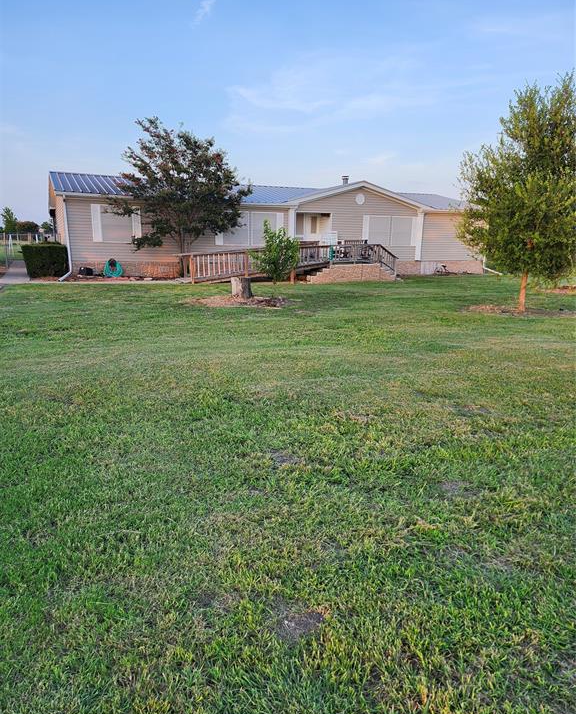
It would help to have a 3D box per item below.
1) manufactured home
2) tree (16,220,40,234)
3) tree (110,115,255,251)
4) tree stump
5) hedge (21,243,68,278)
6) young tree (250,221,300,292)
[{"bbox_3d":[-0.768,-7.028,27.756,21.754,4.429,10.352,-5,14,-25],"label":"manufactured home"},{"bbox_3d":[-55.938,-27.376,110.000,4.700,4.600,4.600,-6,14,-26],"label":"tree"},{"bbox_3d":[-4.161,-5.924,19.392,5.200,5.901,4.800,-2,13,-12],"label":"tree"},{"bbox_3d":[-1.206,-1.829,13.349,0.540,0.552,0.480,0,13,-5],"label":"tree stump"},{"bbox_3d":[-9.411,-3.706,19.581,1.650,1.215,1.500,-5,14,-25],"label":"hedge"},{"bbox_3d":[-0.307,-2.401,12.759,1.280,1.954,1.200,0,13,-2],"label":"young tree"}]

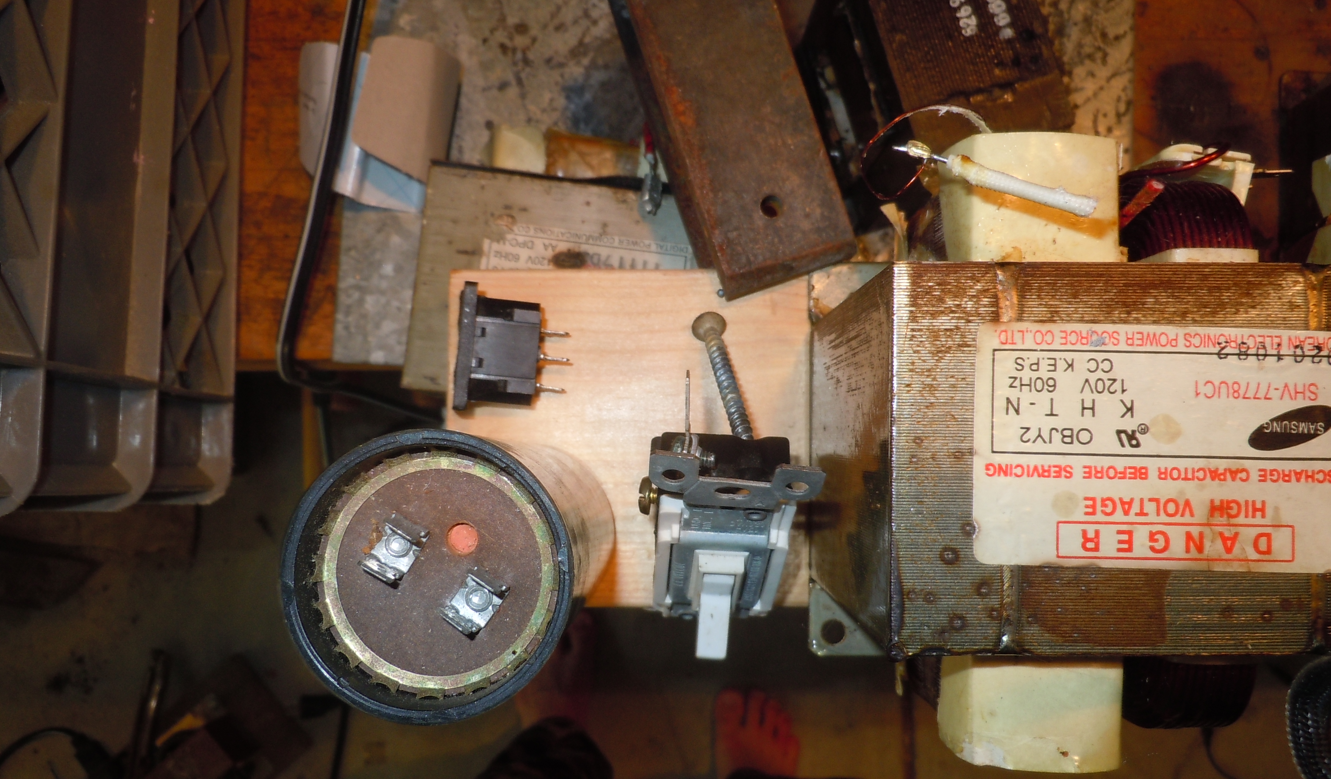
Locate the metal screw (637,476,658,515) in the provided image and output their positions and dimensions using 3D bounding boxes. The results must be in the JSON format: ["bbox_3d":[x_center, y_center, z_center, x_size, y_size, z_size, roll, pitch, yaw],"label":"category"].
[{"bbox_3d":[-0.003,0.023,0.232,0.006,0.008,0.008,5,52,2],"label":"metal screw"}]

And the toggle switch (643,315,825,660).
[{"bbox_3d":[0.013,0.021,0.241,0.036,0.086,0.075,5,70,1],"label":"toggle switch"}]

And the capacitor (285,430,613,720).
[{"bbox_3d":[-0.038,0.035,0.231,0.050,0.100,0.050,0,87,1],"label":"capacitor"}]

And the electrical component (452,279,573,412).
[{"bbox_3d":[-0.037,-0.010,0.270,0.026,0.024,0.031,5,87,1],"label":"electrical component"}]

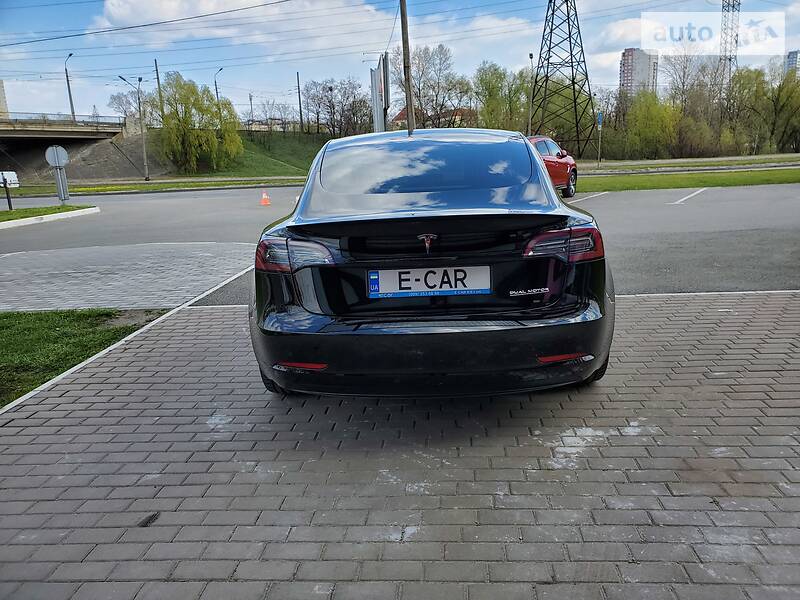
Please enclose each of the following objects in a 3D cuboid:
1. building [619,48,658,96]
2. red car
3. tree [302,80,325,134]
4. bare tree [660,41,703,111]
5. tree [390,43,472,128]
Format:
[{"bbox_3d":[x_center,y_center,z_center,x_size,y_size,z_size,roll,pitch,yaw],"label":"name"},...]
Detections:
[{"bbox_3d":[205.915,-173.093,518.694,25.000,80.497,21.000,-6,14,-13],"label":"building"},{"bbox_3d":[3.193,-3.427,15.778,1.860,1.650,4.550,7,16,33],"label":"red car"},{"bbox_3d":[-13.892,-31.004,96.526,3.499,8.040,3.499,-2,13,0],"label":"tree"},{"bbox_3d":[34.675,-24.675,73.774,4.918,13.039,4.918,-2,13,0],"label":"bare tree"},{"bbox_3d":[5.219,-34.719,99.496,13.514,14.758,12.163,-2,13,0],"label":"tree"}]

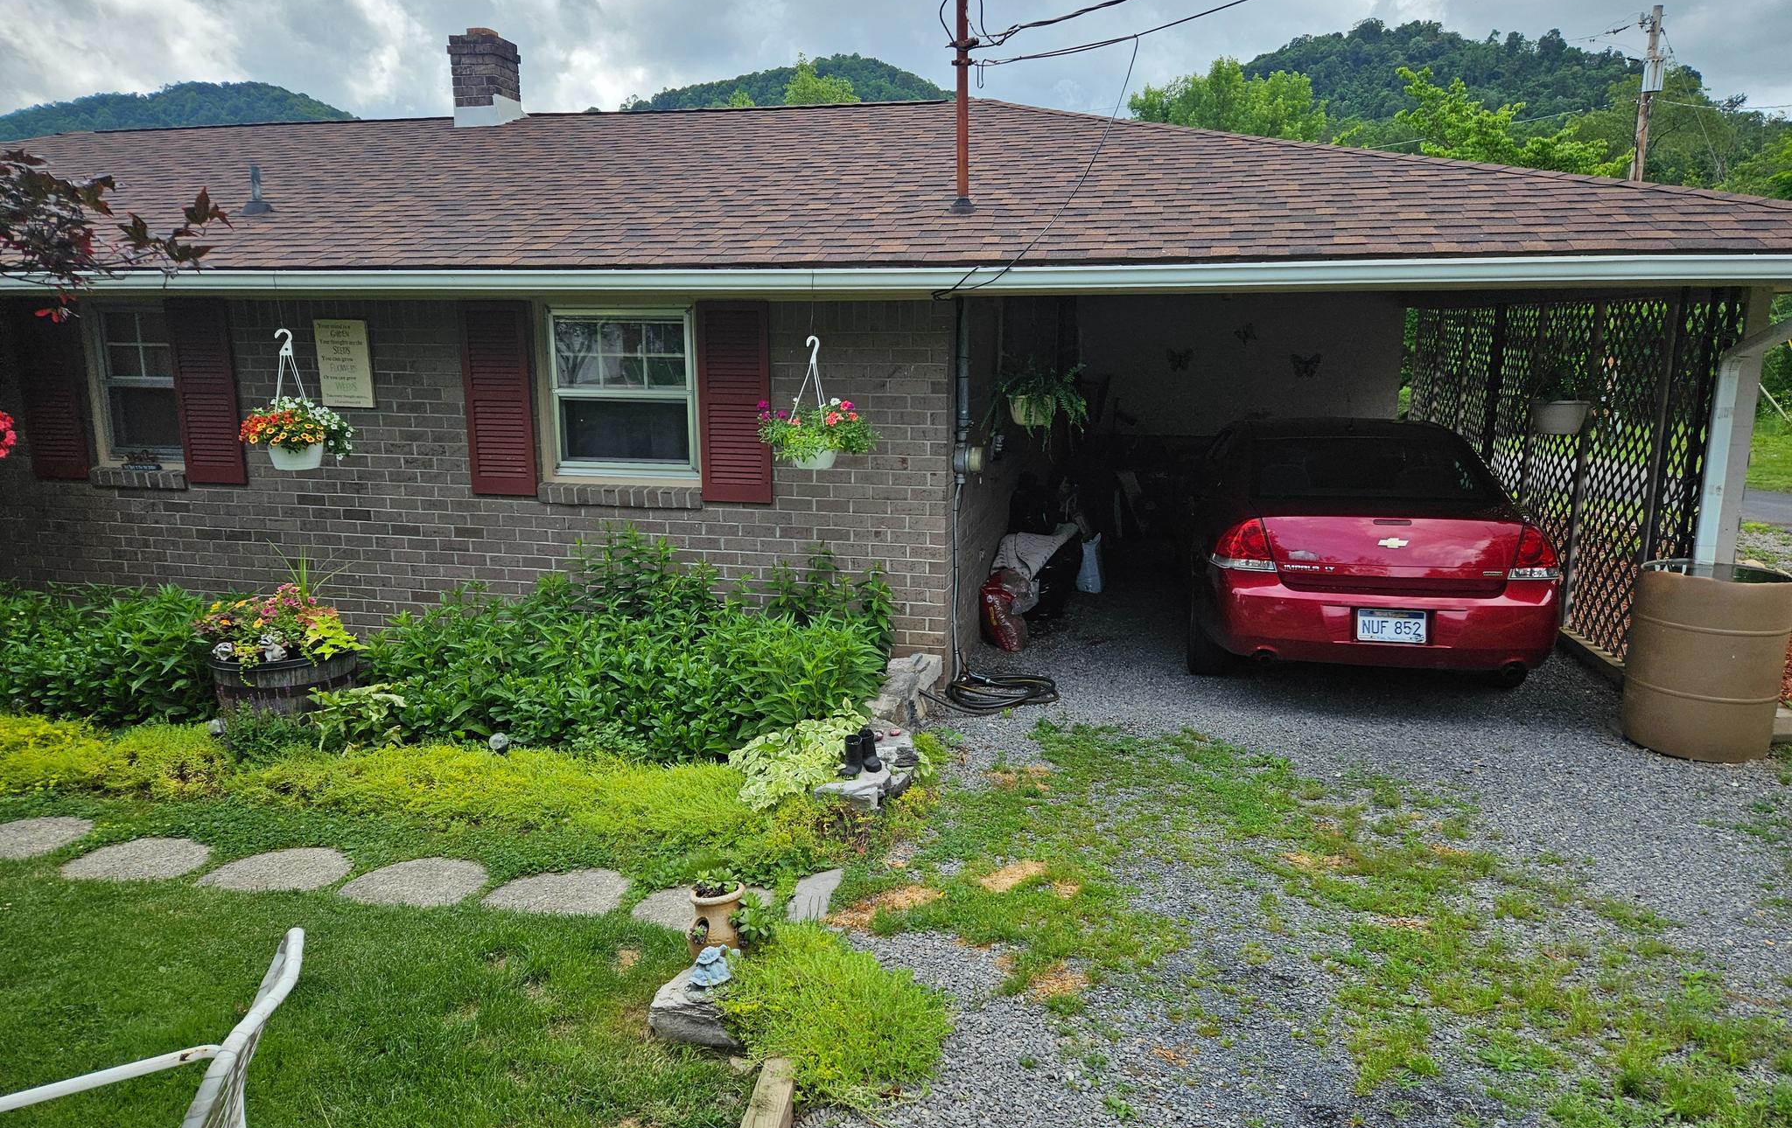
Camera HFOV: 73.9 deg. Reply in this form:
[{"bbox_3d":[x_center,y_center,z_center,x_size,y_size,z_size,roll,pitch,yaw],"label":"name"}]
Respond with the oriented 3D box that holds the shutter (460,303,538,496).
[{"bbox_3d":[-2.252,-0.932,6.784,0.410,1.090,0.040,3,12,12],"label":"shutter"}]

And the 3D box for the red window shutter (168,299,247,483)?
[{"bbox_3d":[-4.159,-1.037,7.199,0.410,1.090,0.040,3,12,12],"label":"red window shutter"}]

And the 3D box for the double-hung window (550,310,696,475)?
[{"bbox_3d":[-1.529,-0.947,6.678,0.880,0.930,0.100,3,12,12],"label":"double-hung window"}]

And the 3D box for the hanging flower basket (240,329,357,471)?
[{"bbox_3d":[-3.217,-0.880,6.409,0.563,0.764,0.525,3,12,12],"label":"hanging flower basket"}]

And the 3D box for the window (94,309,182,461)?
[{"bbox_3d":[-4.665,-1.099,7.364,0.560,0.930,0.100,3,12,12],"label":"window"}]

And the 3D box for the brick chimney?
[{"bbox_3d":[-3.484,-4.121,10.138,0.440,0.806,0.440,3,12,12],"label":"brick chimney"}]

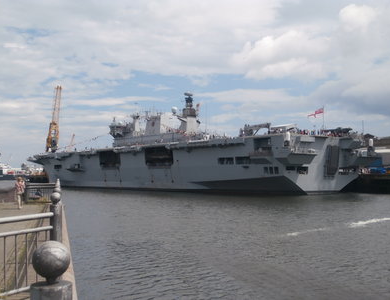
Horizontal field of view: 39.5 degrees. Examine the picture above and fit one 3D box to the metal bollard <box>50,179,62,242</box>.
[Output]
[{"bbox_3d":[-2.020,1.193,7.900,0.172,1.460,0.172,0,-2,0],"label":"metal bollard"}]

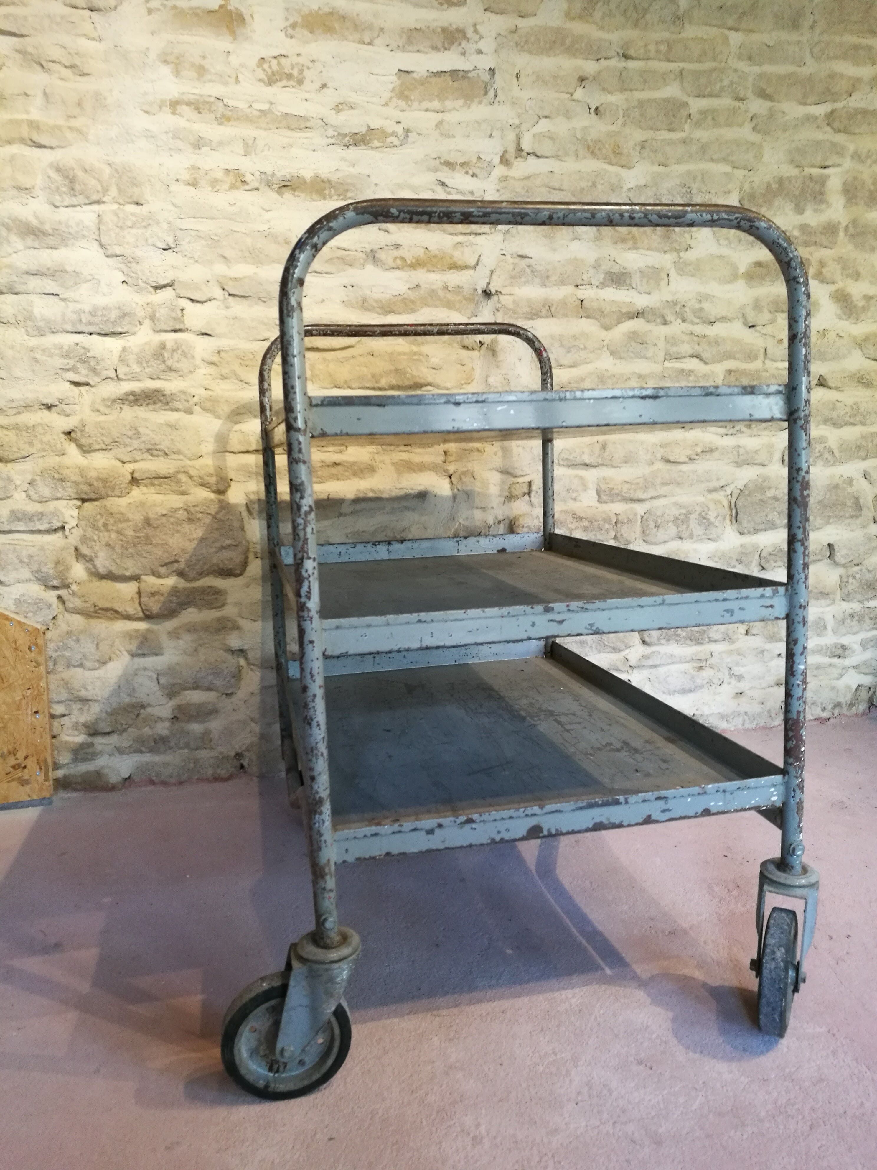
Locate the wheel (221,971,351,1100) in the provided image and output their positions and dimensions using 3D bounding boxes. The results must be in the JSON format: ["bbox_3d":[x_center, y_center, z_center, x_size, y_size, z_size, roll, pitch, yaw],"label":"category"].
[{"bbox_3d":[-0.173,0.510,1.035,0.142,0.142,0.033,-4,8,-10],"label":"wheel"}]

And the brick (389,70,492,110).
[{"bbox_3d":[-0.001,-1.087,2.036,0.222,0.081,0.090,-4,8,-10],"label":"brick"}]

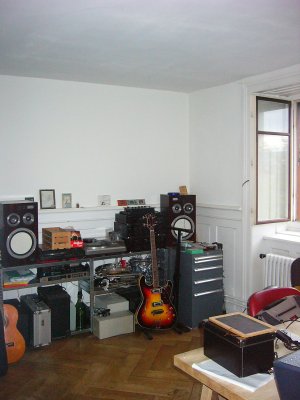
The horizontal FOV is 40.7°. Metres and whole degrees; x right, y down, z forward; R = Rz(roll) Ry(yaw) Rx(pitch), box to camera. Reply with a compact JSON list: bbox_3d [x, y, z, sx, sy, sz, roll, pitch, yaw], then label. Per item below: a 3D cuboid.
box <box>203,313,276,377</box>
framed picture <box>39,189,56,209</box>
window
[{"bbox_3d":[0.389,0.633,1.781,0.180,0.161,0.249,-2,4,-28],"label":"box"},{"bbox_3d":[-1.050,-0.004,4.158,0.158,0.200,0.020,-3,0,-32],"label":"framed picture"},{"bbox_3d":[1.320,-0.412,4.346,0.545,1.320,0.060,-3,4,-32],"label":"window"}]

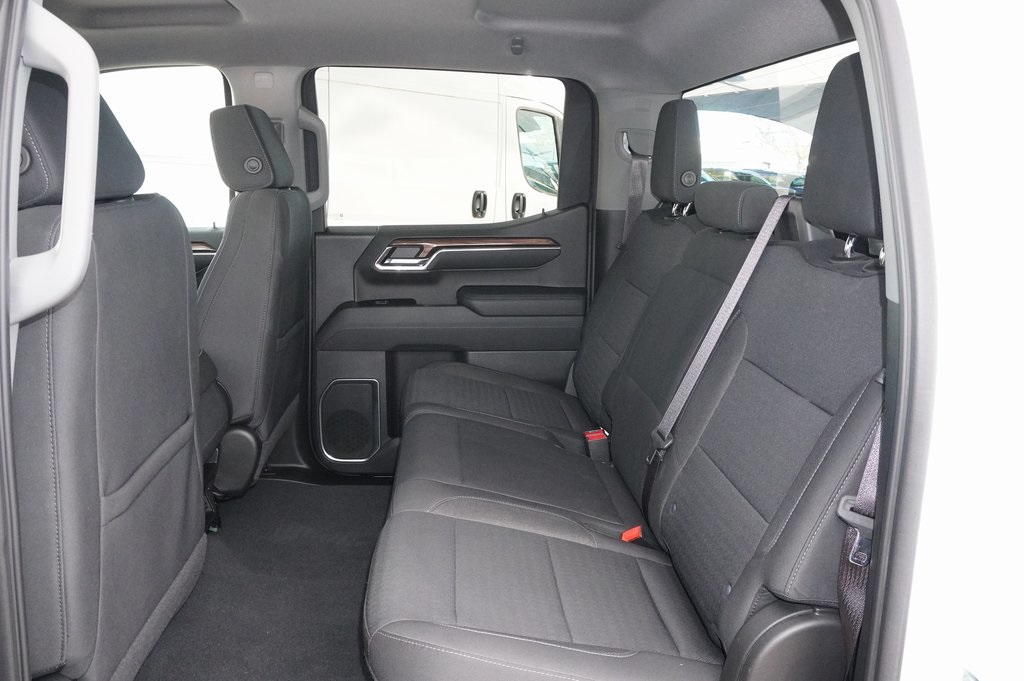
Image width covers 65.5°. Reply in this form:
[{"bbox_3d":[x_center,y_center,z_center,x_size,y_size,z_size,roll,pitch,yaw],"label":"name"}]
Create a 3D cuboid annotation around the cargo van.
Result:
[{"bbox_3d":[-1.409,-1.057,5.632,5.600,2.530,2.080,-10,17,-41],"label":"cargo van"}]

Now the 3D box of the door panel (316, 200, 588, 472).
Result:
[{"bbox_3d":[-0.178,0.016,2.327,0.810,0.820,0.130,1,13,-5],"label":"door panel"}]

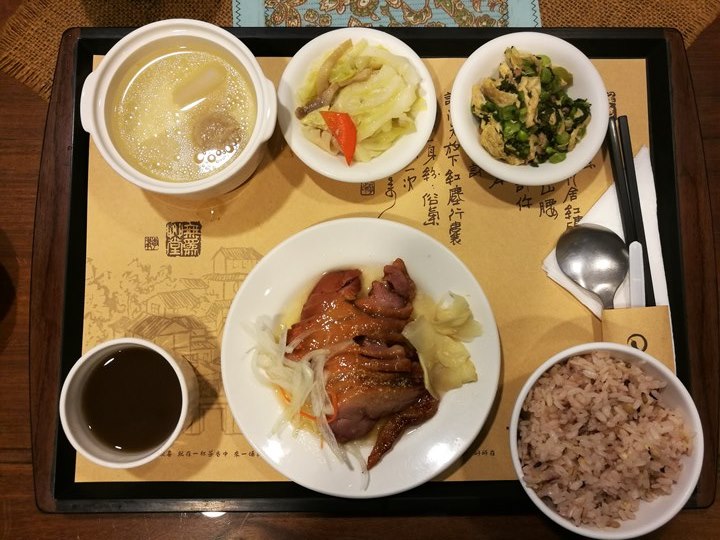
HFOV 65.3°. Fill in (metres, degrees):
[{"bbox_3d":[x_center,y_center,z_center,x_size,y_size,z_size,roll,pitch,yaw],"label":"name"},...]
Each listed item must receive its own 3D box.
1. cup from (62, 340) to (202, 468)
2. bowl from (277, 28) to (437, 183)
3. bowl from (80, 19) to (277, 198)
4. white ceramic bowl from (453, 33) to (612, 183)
[{"bbox_3d":[-0.141,0.081,0.361,0.077,0.053,0.077,0,86,-1],"label":"cup"},{"bbox_3d":[-0.002,-0.108,0.387,0.105,0.033,0.105,0,86,-1],"label":"bowl"},{"bbox_3d":[-0.112,-0.098,0.371,0.121,0.061,0.108,-1,86,-1],"label":"bowl"},{"bbox_3d":[0.112,-0.106,0.388,0.105,0.033,0.105,0,86,-1],"label":"white ceramic bowl"}]

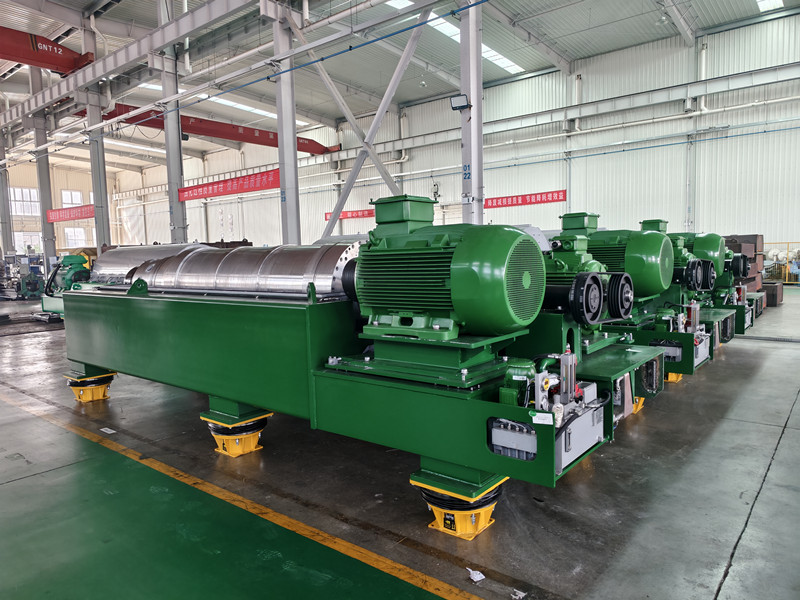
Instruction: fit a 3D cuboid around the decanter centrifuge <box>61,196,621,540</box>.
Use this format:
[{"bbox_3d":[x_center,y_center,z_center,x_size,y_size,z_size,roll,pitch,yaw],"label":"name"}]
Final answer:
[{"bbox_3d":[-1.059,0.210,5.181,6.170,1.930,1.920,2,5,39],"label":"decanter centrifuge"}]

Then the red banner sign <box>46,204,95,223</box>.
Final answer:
[{"bbox_3d":[-18.697,-4.866,30.077,6.600,0.680,0.060,2,5,38],"label":"red banner sign"}]

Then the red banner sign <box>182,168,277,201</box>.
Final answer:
[{"bbox_3d":[-7.131,-4.544,21.625,6.800,0.680,0.060,2,5,38],"label":"red banner sign"}]

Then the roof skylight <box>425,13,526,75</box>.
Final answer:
[{"bbox_3d":[4.856,-15.222,32.177,1.050,0.120,10.210,2,3,38],"label":"roof skylight"}]

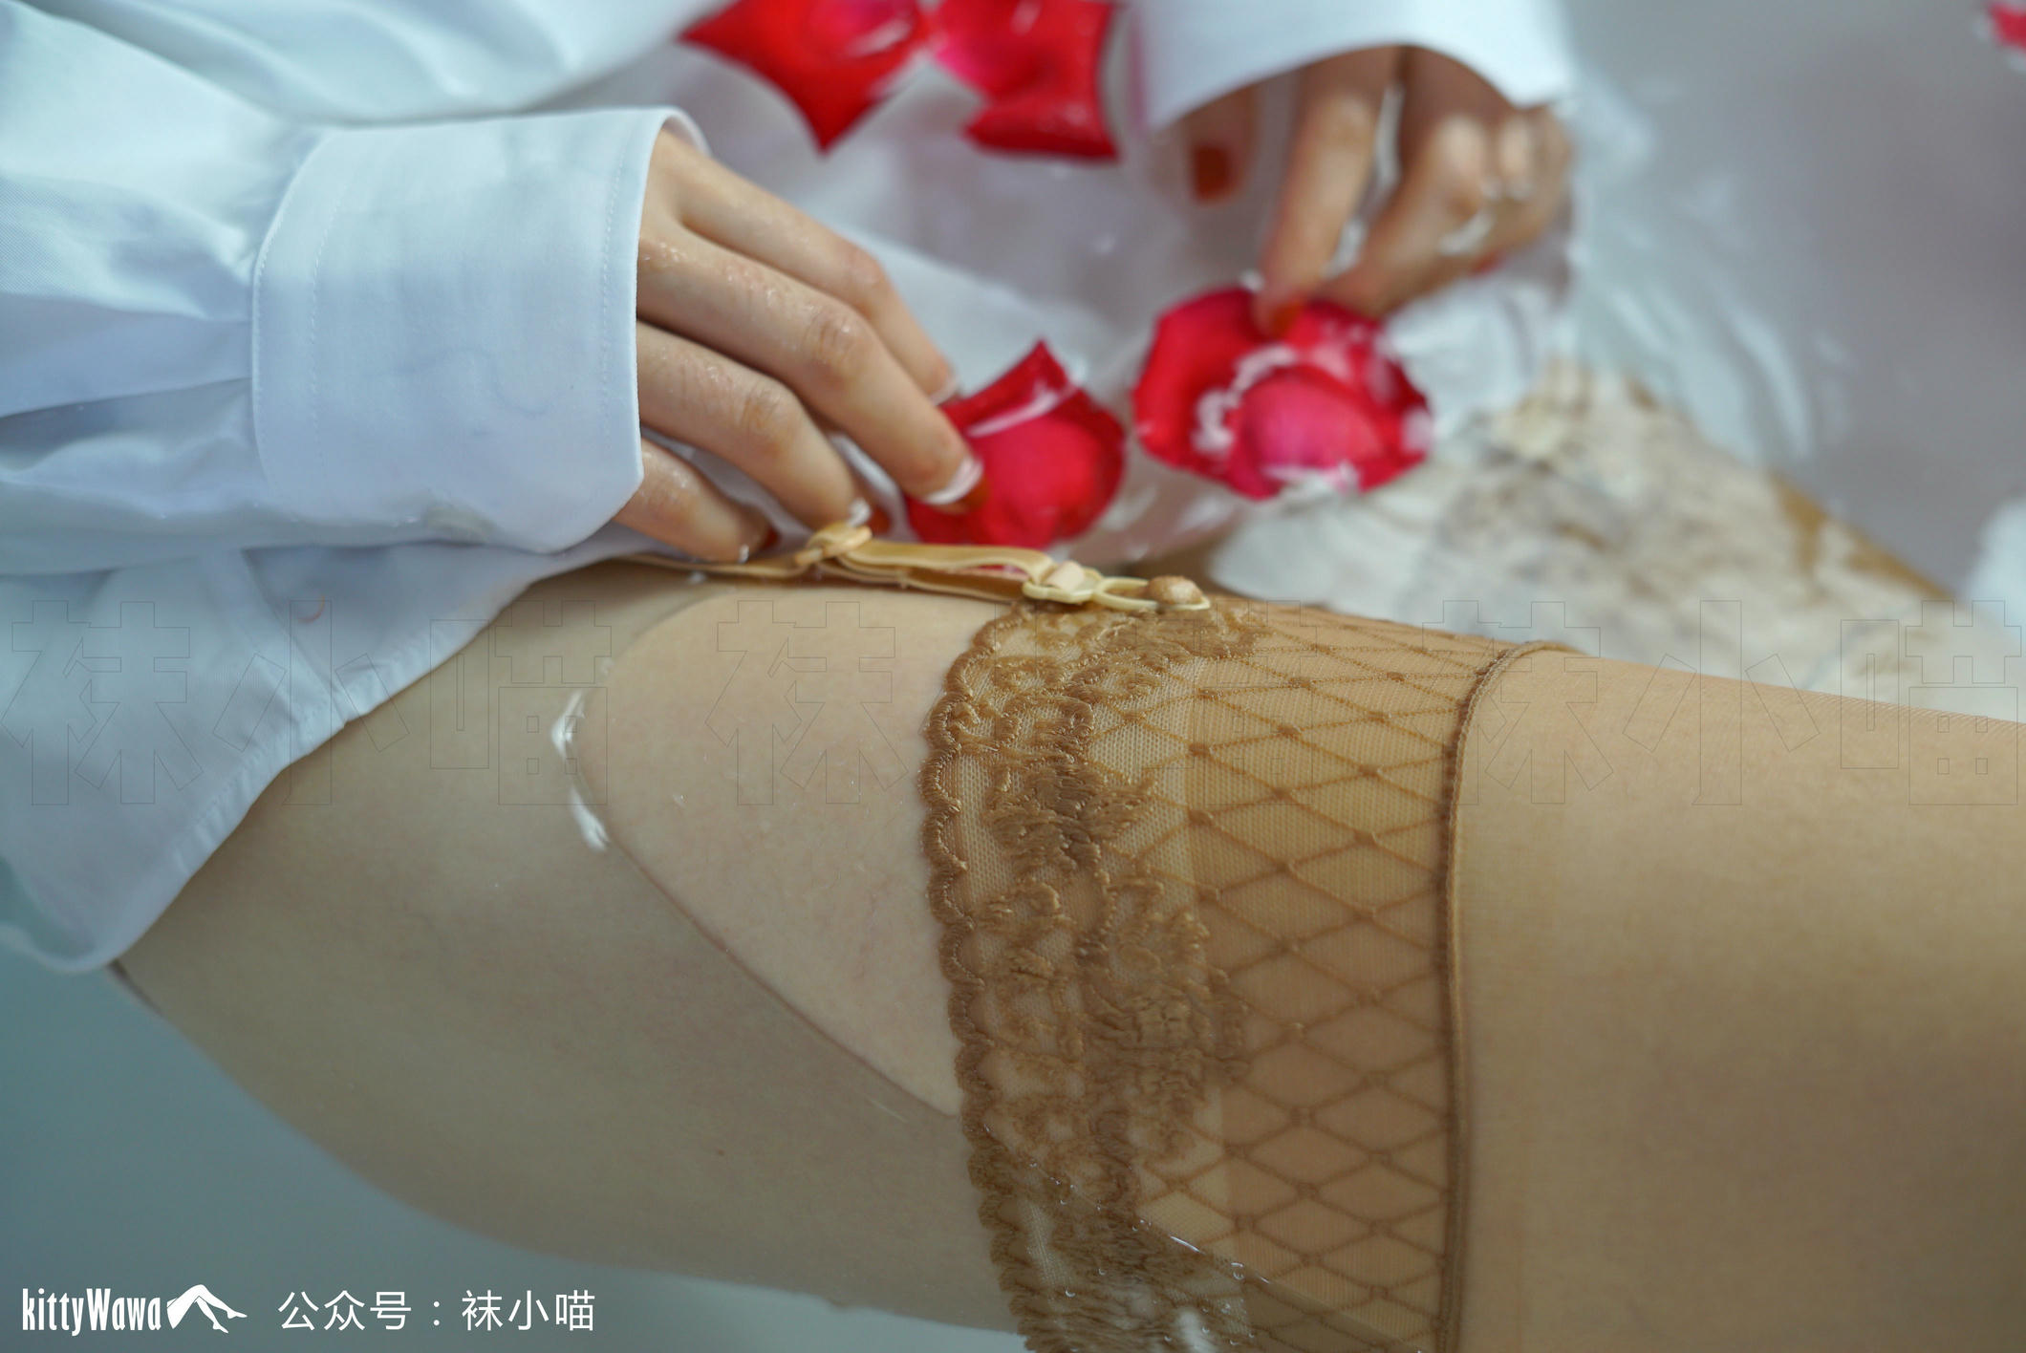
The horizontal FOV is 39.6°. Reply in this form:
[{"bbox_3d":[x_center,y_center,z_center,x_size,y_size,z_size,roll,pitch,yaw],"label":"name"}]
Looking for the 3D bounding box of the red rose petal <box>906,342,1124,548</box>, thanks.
[{"bbox_3d":[0.000,-0.045,0.560,0.046,0.018,0.043,0,44,0],"label":"red rose petal"}]

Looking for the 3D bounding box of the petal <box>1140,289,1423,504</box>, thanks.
[{"bbox_3d":[0.056,-0.059,0.590,0.061,0.020,0.047,0,44,0],"label":"petal"}]

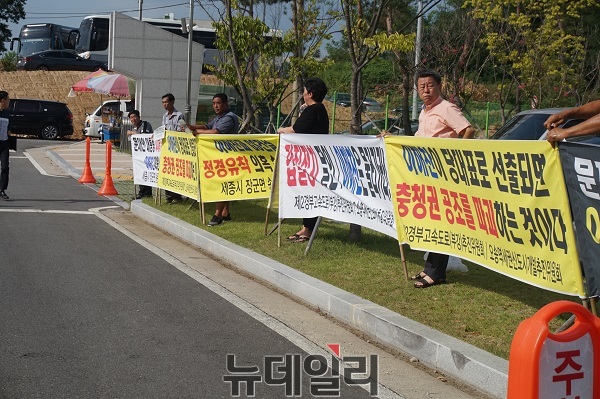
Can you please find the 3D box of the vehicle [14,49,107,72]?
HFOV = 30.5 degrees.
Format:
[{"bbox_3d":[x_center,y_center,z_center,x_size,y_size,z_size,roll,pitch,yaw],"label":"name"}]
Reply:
[{"bbox_3d":[-12.508,-7.203,58.500,4.900,1.470,1.860,2,5,-19],"label":"vehicle"}]

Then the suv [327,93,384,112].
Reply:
[{"bbox_3d":[4.141,-7.273,82.000,1.820,1.450,4.650,0,6,-38],"label":"suv"}]

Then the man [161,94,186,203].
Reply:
[{"bbox_3d":[-1.957,-0.789,17.000,0.520,1.690,0.400,6,6,38],"label":"man"}]

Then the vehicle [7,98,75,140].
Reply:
[{"bbox_3d":[-12.500,-3.651,48.800,5.050,1.760,1.950,3,4,-5],"label":"vehicle"}]

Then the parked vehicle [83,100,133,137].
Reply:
[{"bbox_3d":[-7.650,-3.722,51.500,5.000,1.970,1.750,2,4,-9],"label":"parked vehicle"}]

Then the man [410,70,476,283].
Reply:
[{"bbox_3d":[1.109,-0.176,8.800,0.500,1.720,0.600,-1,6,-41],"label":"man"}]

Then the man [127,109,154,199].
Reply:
[{"bbox_3d":[-2.610,-0.758,18.100,0.480,1.450,0.520,-1,6,-41],"label":"man"}]

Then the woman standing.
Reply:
[{"bbox_3d":[0.046,-0.408,11.200,0.480,1.640,0.520,3,4,0],"label":"woman standing"}]

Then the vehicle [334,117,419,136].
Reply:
[{"bbox_3d":[4.301,-3.685,61.000,4.650,1.470,1.830,1,5,-22],"label":"vehicle"}]

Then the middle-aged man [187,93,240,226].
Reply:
[{"bbox_3d":[-1.102,-0.510,14.000,0.580,1.670,0.550,0,5,-32],"label":"middle-aged man"}]

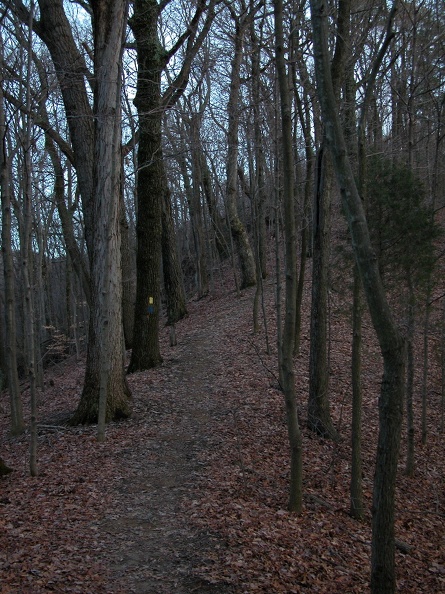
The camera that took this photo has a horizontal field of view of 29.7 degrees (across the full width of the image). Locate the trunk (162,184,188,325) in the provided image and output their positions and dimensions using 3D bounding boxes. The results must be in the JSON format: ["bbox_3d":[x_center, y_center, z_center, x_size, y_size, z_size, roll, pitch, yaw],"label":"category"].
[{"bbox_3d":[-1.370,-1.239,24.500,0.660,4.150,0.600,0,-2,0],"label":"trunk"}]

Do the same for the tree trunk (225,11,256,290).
[{"bbox_3d":[0.685,-5.578,32.000,1.050,10.600,0.850,0,-2,0],"label":"tree trunk"}]

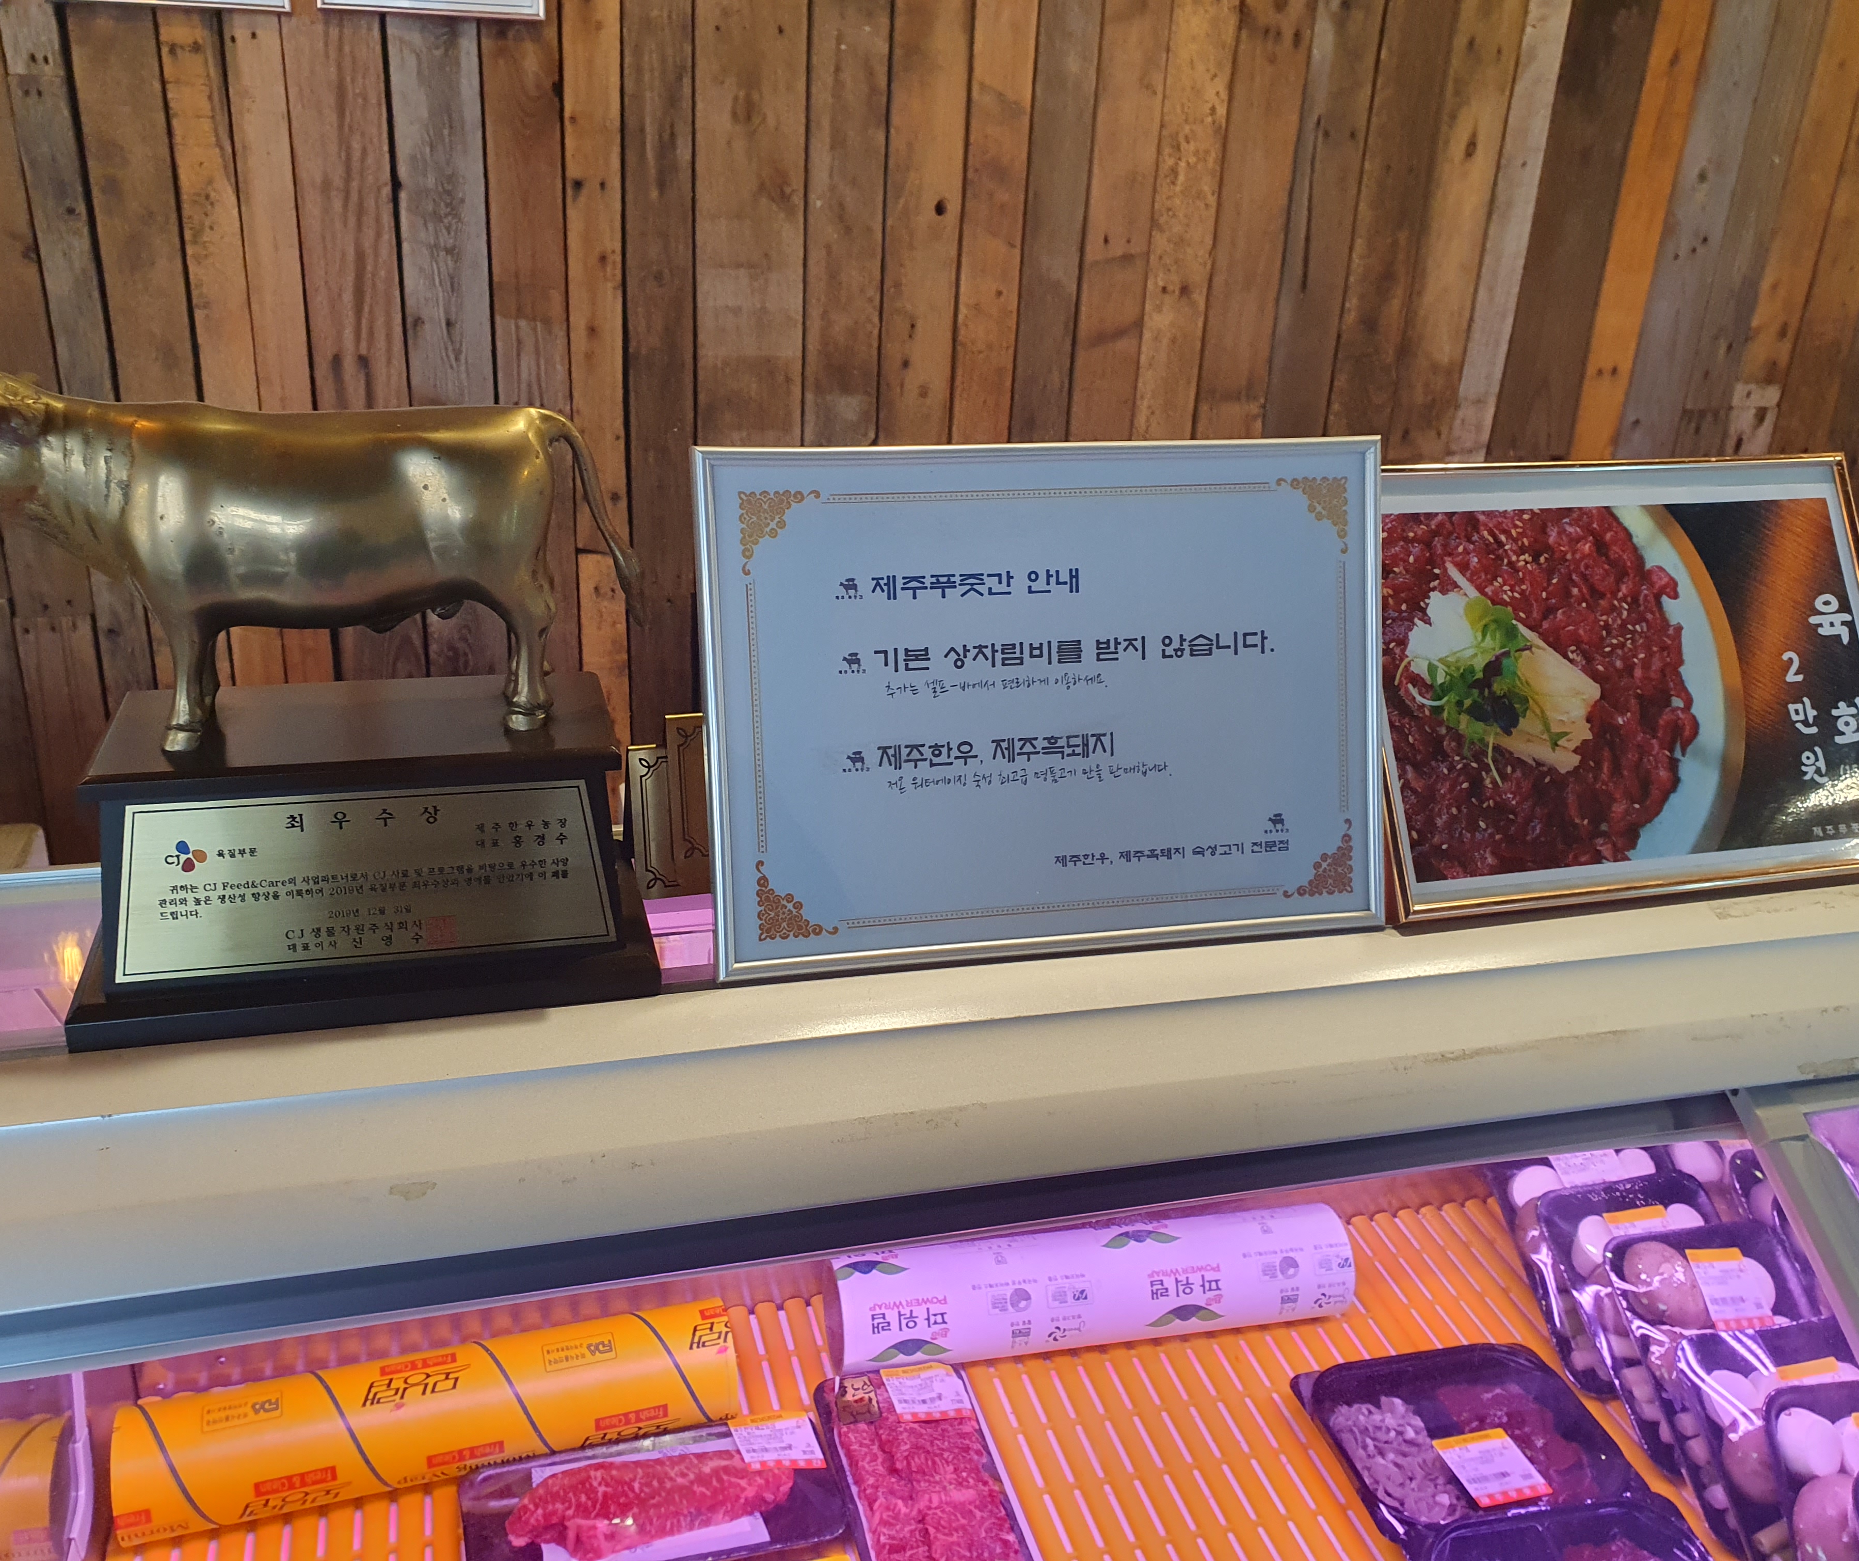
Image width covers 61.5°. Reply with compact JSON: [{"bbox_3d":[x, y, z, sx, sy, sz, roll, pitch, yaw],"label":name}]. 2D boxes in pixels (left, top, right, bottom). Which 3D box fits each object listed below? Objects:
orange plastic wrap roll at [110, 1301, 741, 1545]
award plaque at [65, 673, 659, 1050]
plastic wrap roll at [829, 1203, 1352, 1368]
[{"bbox_3d":[-0.380,0.493,1.220,0.450,0.095,0.095,-4,23,-18],"label":"orange plastic wrap roll"},{"bbox_3d":[-0.330,0.033,0.931,0.311,0.141,0.194,-4,23,-16],"label":"award plaque"},{"bbox_3d":[0.142,0.442,1.361,0.452,0.095,0.095,-3,22,-13],"label":"plastic wrap roll"}]

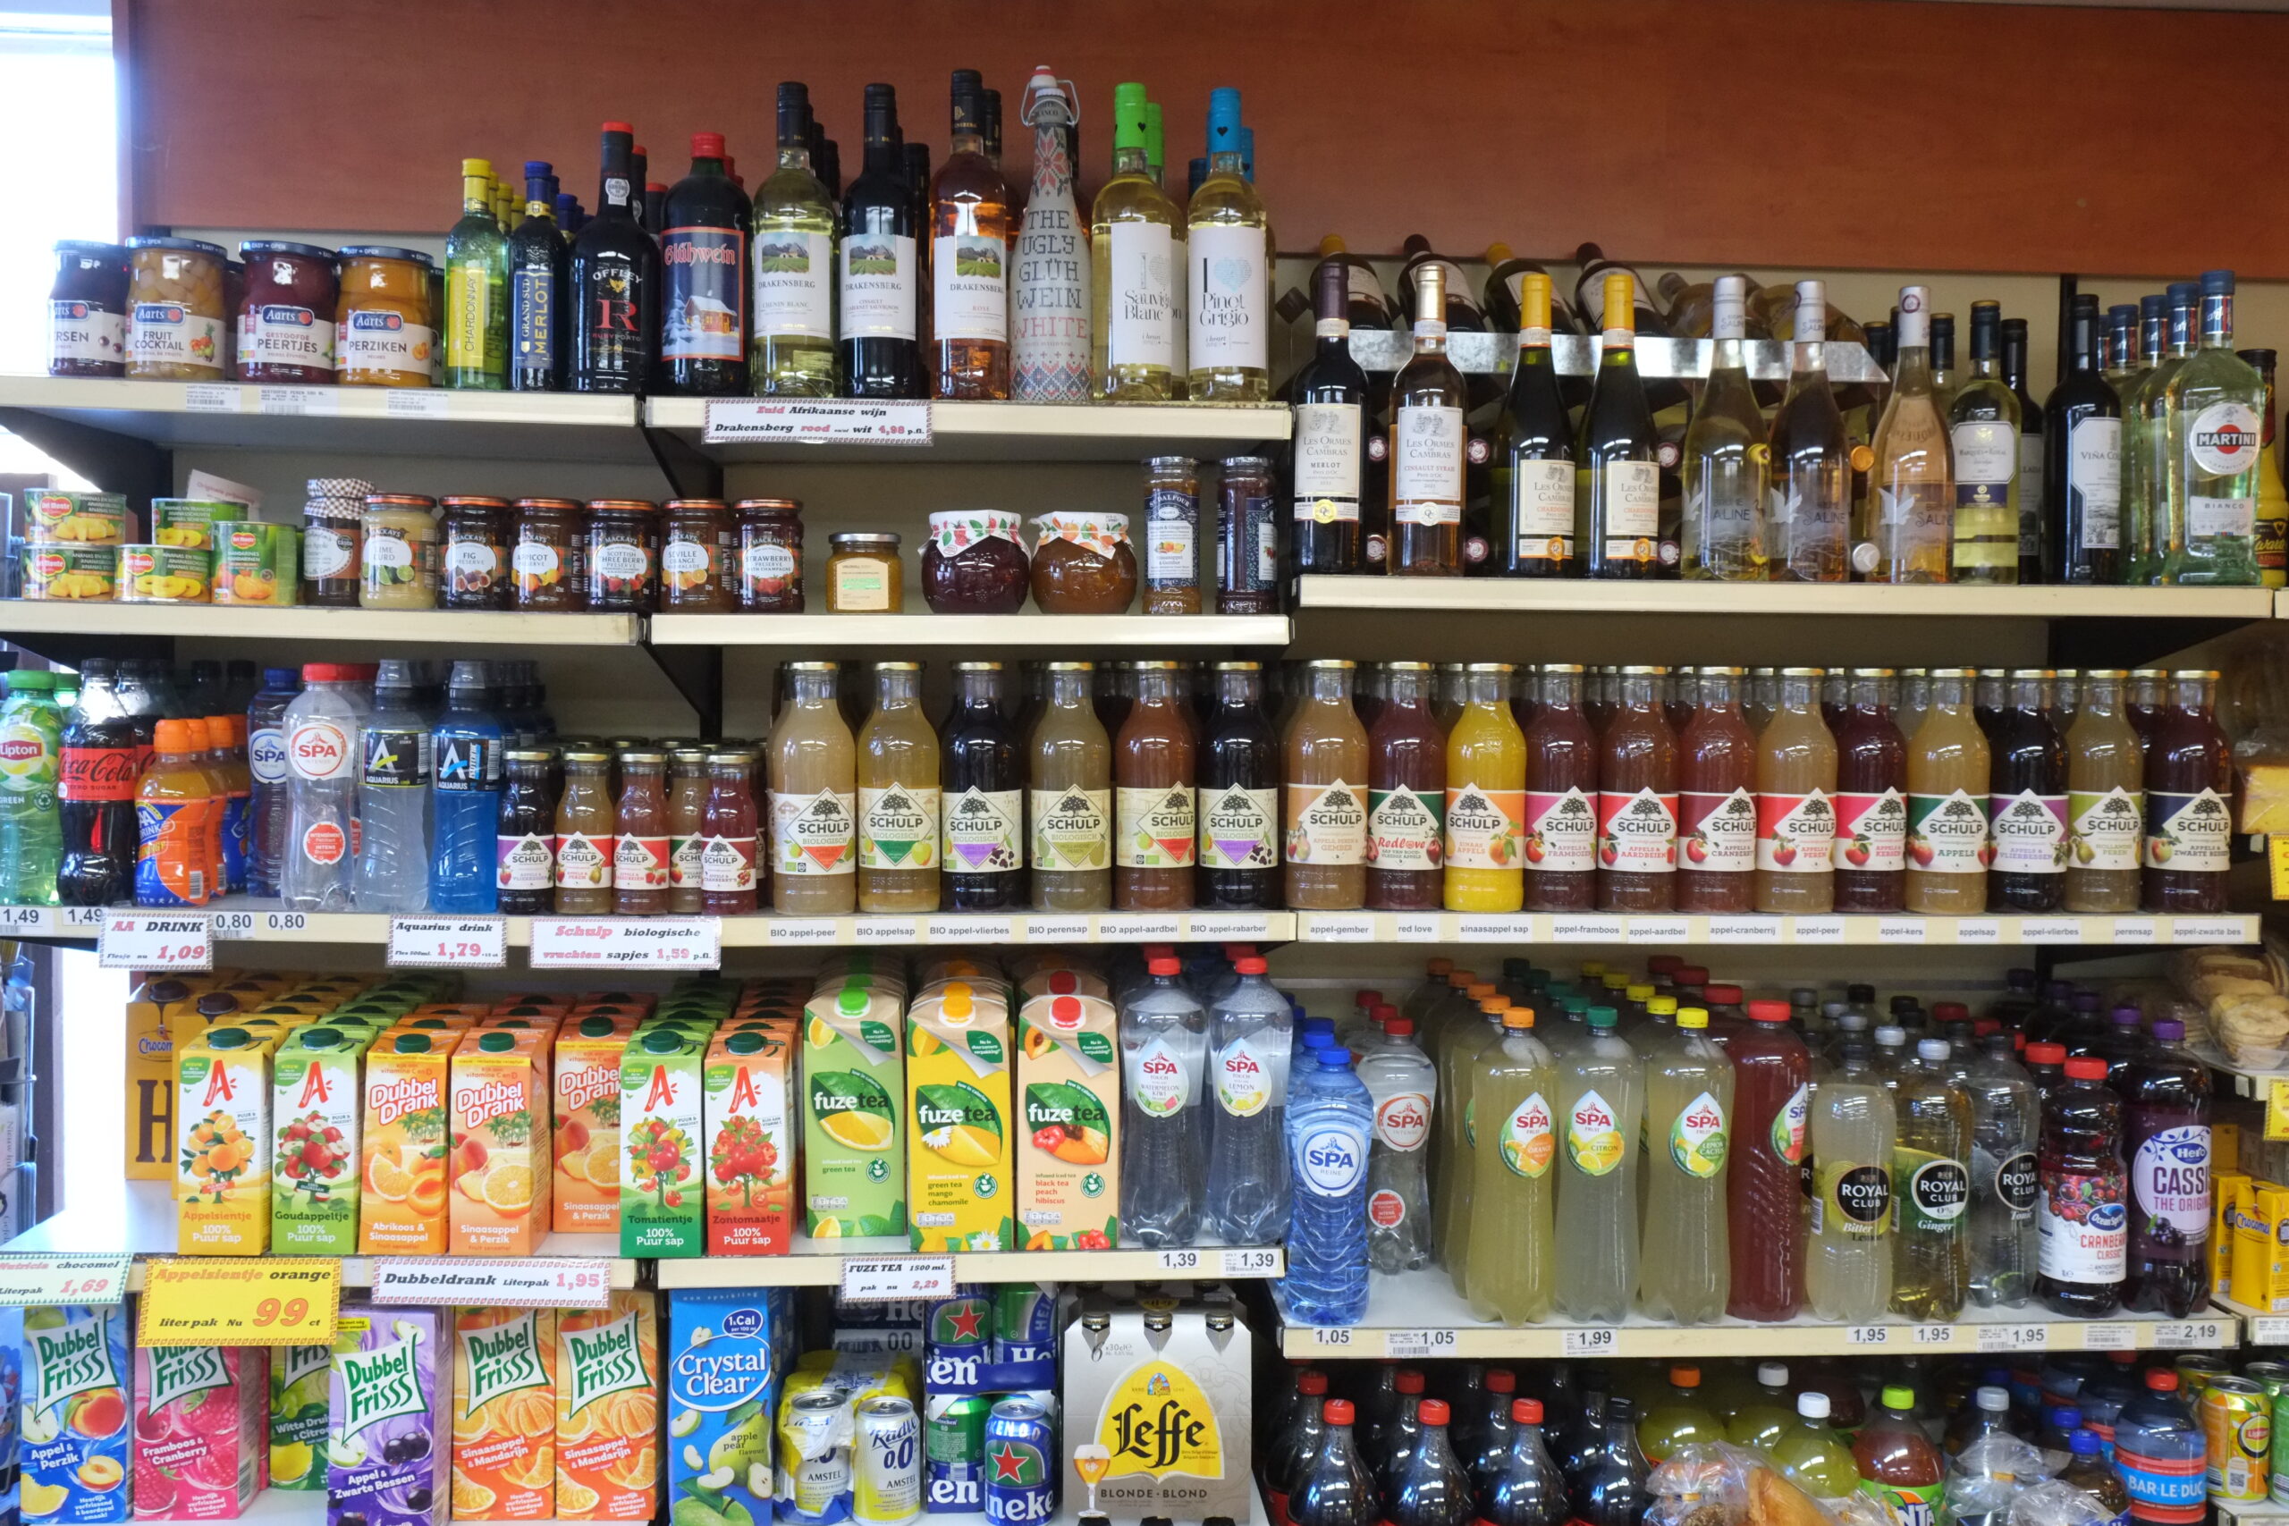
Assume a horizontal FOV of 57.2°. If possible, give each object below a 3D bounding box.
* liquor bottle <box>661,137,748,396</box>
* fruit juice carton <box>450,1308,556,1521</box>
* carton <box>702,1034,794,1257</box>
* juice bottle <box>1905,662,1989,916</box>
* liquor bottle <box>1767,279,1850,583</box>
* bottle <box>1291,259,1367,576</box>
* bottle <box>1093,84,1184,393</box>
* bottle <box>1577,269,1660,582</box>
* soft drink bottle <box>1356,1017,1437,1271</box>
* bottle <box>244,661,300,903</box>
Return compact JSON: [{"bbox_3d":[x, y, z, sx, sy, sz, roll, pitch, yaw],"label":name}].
[{"bbox_3d":[-0.425,-0.483,2.033,0.087,0.244,0.087,0,3,-12],"label":"liquor bottle"},{"bbox_3d":[-0.631,0.626,2.094,0.098,0.236,0.070,0,3,-4],"label":"fruit juice carton"},{"bbox_3d":[-0.376,0.363,2.005,0.076,0.205,0.067,0,3,-4],"label":"carton"},{"bbox_3d":[0.823,0.027,2.145,0.077,0.248,0.077,1,3,4],"label":"juice bottle"},{"bbox_3d":[0.676,-0.334,2.133,0.082,0.304,0.082,0,4,-3],"label":"liquor bottle"},{"bbox_3d":[0.184,-0.336,2.061,0.073,0.302,0.073,1,3,6],"label":"bottle"},{"bbox_3d":[-0.011,-0.510,2.054,0.077,0.299,0.077,-2,4,-40],"label":"bottle"},{"bbox_3d":[0.471,-0.333,2.080,0.078,0.297,0.078,0,3,-10],"label":"bottle"},{"bbox_3d":[0.262,0.396,2.180,0.080,0.262,0.080,0,3,-1],"label":"soft drink bottle"},{"bbox_3d":[-0.876,0.020,2.140,0.067,0.232,0.067,0,4,-3],"label":"bottle"}]

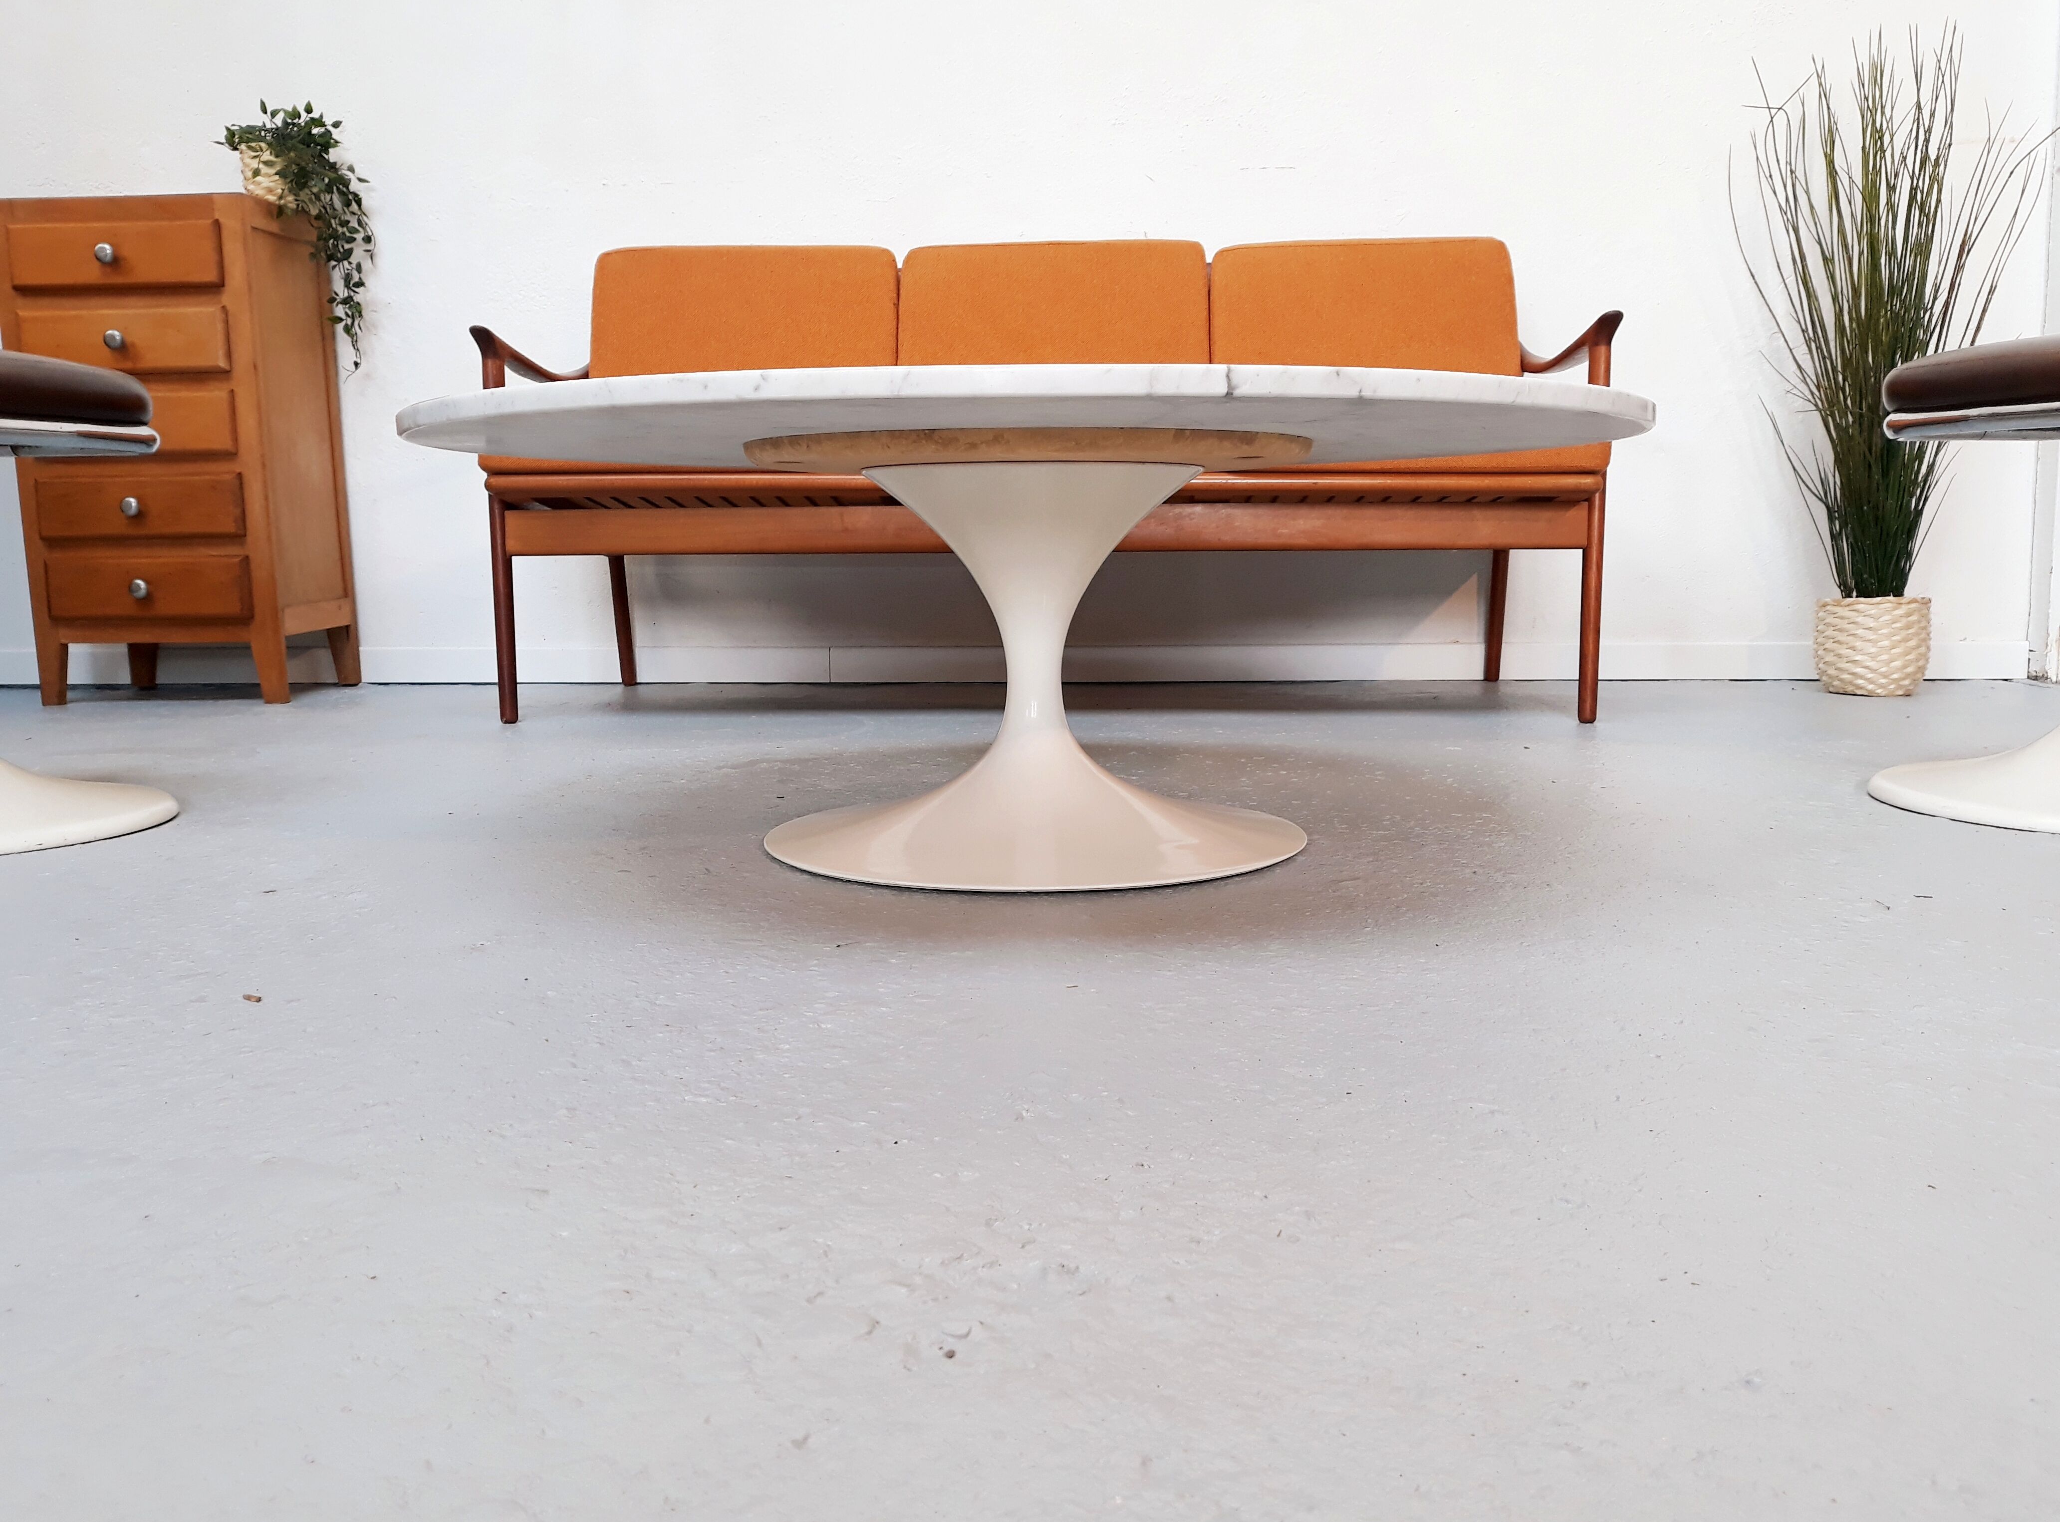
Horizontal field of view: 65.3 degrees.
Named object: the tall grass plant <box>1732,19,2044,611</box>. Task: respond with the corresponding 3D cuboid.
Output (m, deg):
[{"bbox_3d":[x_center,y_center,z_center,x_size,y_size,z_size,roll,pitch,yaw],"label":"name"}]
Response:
[{"bbox_3d":[1.511,-0.767,2.797,0.557,0.974,0.507,0,8,3],"label":"tall grass plant"}]

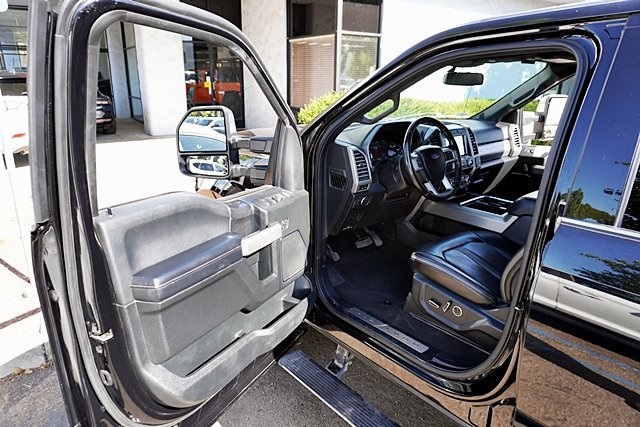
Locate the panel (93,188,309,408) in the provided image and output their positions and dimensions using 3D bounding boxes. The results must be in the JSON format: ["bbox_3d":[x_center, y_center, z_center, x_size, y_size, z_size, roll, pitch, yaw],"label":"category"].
[{"bbox_3d":[-0.286,0.228,1.505,0.160,0.690,0.910,14,21,37],"label":"panel"}]

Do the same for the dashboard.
[{"bbox_3d":[0.595,-0.281,2.449,1.560,0.500,0.520,-13,22,-39],"label":"dashboard"}]

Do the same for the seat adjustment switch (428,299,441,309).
[{"bbox_3d":[0.457,0.358,1.698,0.020,0.022,0.053,-13,22,-39],"label":"seat adjustment switch"}]

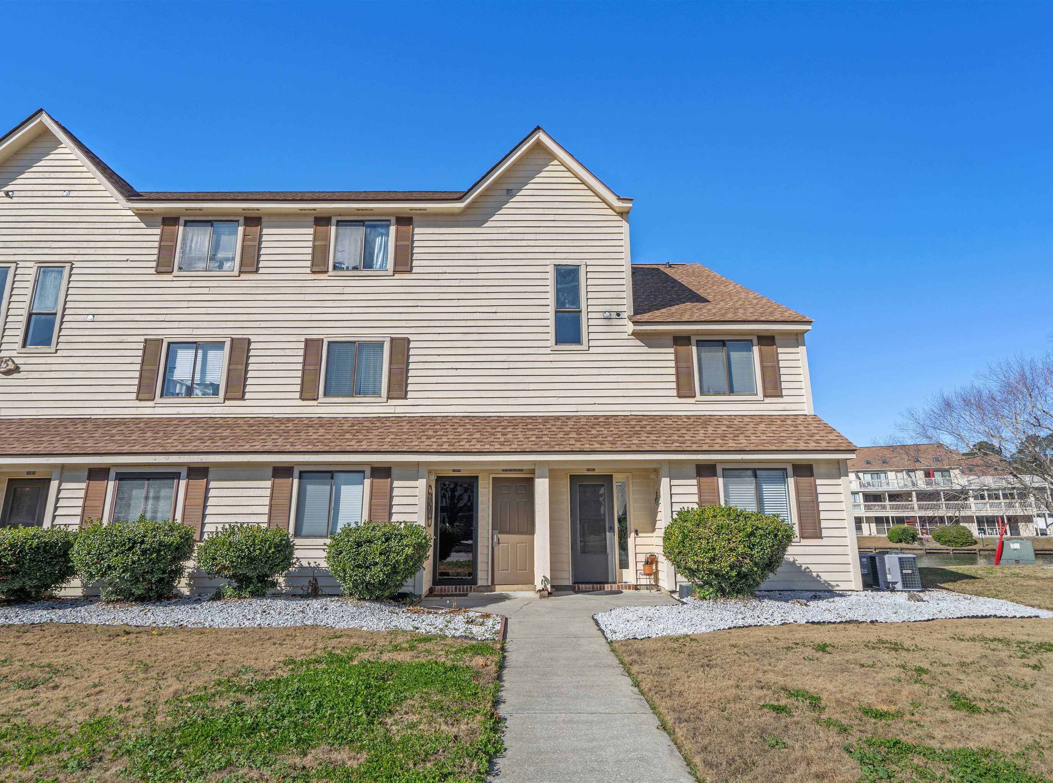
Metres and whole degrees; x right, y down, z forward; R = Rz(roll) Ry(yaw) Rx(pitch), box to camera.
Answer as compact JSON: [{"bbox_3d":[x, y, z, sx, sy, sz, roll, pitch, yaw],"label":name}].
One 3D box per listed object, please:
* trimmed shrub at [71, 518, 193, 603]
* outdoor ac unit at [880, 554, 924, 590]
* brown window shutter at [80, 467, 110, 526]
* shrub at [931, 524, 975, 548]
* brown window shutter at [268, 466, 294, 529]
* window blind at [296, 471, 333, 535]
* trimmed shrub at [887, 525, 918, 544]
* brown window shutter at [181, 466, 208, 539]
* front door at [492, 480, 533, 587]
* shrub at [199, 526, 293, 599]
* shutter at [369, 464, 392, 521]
[{"bbox_3d":[-6.373,2.732,9.022,1.780,1.360,1.600,0,-13,-1],"label":"trimmed shrub"},{"bbox_3d":[6.923,3.373,10.472,0.620,0.640,0.620,0,-13,-1],"label":"outdoor ac unit"},{"bbox_3d":[-7.885,2.061,10.080,0.380,1.320,0.040,0,-13,-1],"label":"brown window shutter"},{"bbox_3d":[36.340,12.265,47.257,3.300,1.950,3.000,0,-13,-1],"label":"shrub"},{"bbox_3d":[-4.435,2.008,9.988,0.380,1.300,0.040,0,-13,-1],"label":"brown window shutter"},{"bbox_3d":[-3.852,2.040,10.078,0.670,1.160,0.040,0,-13,-1],"label":"window blind"},{"bbox_3d":[34.373,13.092,50.635,2.550,1.600,2.200,0,-13,-1],"label":"trimmed shrub"},{"bbox_3d":[-6.061,2.045,10.099,0.380,1.320,0.040,0,-13,-1],"label":"brown window shutter"},{"bbox_3d":[-0.251,2.732,10.936,0.810,2.040,0.050,0,-13,-1],"label":"front door"},{"bbox_3d":[-4.578,2.790,9.075,1.480,1.200,1.350,0,-13,-1],"label":"shrub"},{"bbox_3d":[-2.646,2.004,10.003,0.375,1.300,0.040,0,-13,-1],"label":"shutter"}]

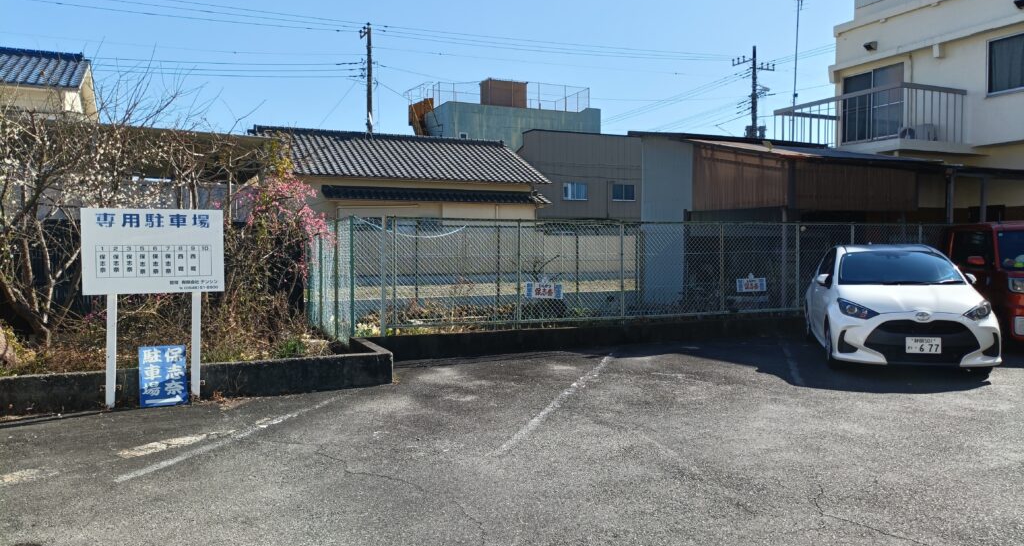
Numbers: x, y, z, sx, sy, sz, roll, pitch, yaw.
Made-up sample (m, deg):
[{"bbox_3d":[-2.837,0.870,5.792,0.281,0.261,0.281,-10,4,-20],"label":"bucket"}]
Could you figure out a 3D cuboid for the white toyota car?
[{"bbox_3d":[4.879,0.358,9.661,1.720,1.500,3.940,0,2,16],"label":"white toyota car"}]

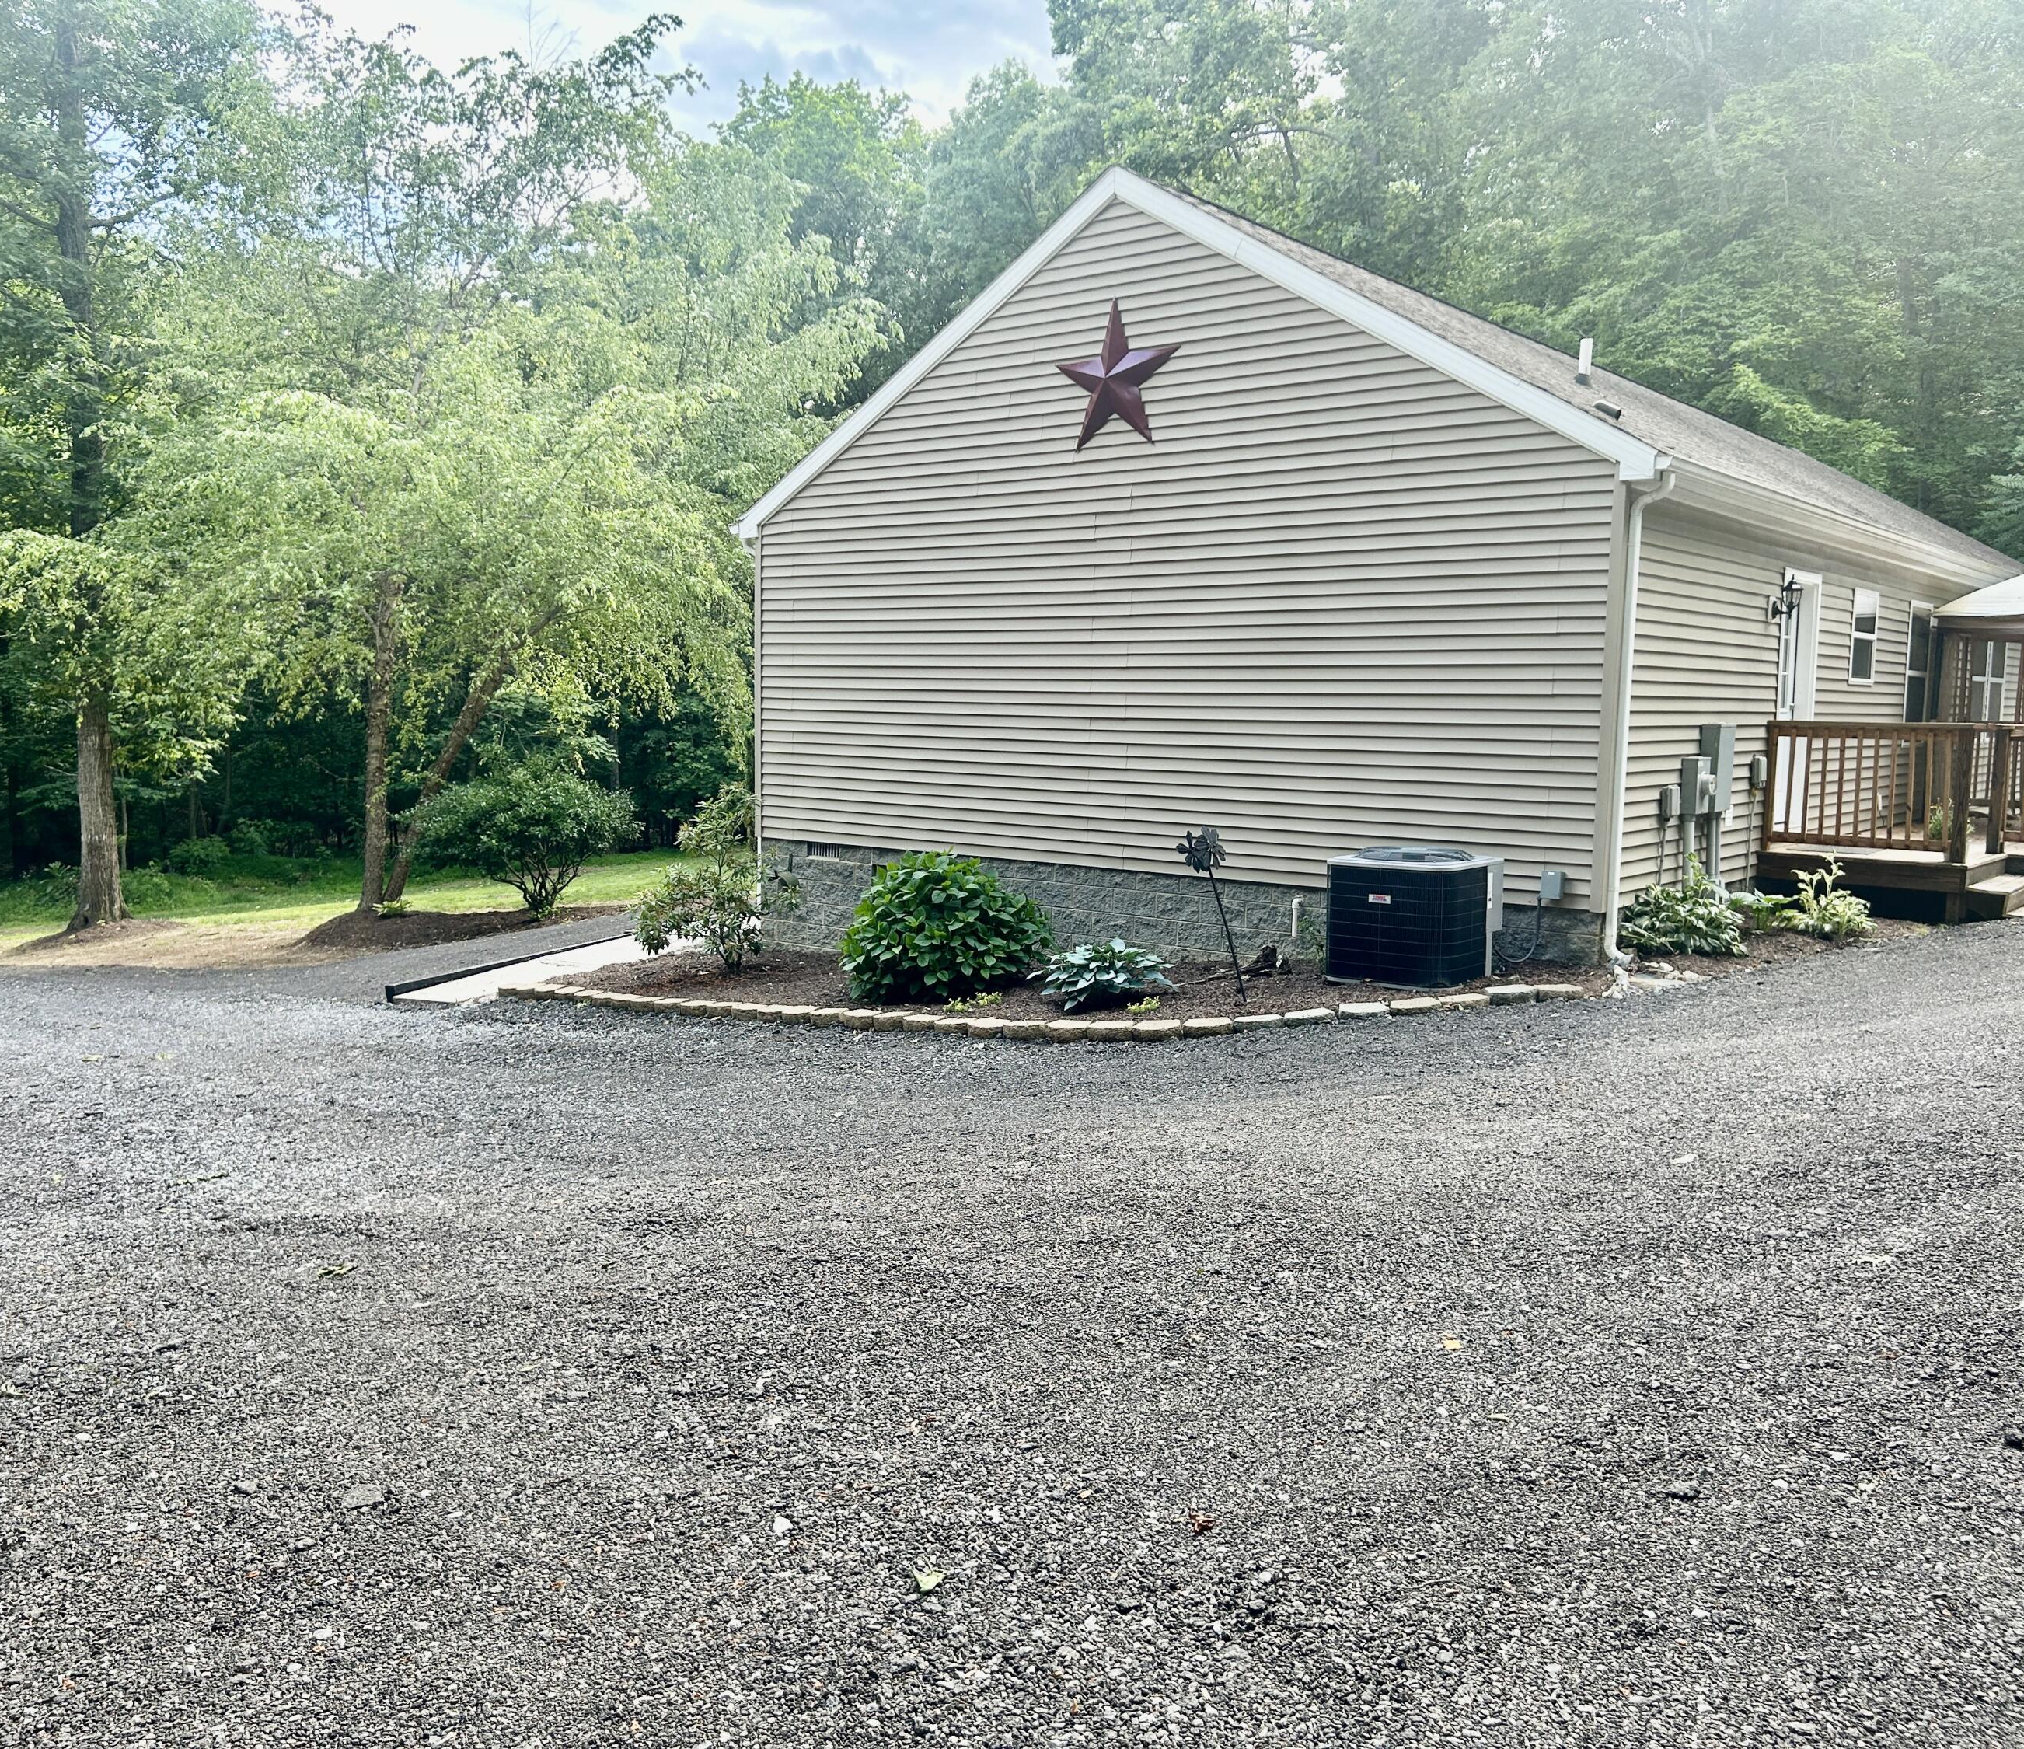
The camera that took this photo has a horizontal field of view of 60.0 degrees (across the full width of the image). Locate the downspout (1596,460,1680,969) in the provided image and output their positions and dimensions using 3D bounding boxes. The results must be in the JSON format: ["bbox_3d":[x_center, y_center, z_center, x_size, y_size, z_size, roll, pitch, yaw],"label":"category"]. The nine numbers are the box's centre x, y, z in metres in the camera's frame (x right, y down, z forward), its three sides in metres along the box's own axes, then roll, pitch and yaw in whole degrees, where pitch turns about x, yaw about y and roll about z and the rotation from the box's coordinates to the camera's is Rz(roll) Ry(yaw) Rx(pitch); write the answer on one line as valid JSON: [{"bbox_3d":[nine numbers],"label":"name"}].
[{"bbox_3d":[4.065,-1.034,11.380,0.270,3.150,0.100,6,7,39],"label":"downspout"}]

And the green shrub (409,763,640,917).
[{"bbox_3d":[-6.064,-0.430,21.704,2.880,1.914,2.500,-1,6,-16],"label":"green shrub"}]

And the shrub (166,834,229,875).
[{"bbox_3d":[-16.249,-0.409,34.959,1.238,0.821,1.100,-2,6,-25],"label":"shrub"}]

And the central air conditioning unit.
[{"bbox_3d":[2.624,0.281,11.394,0.820,0.820,0.820,6,7,39],"label":"central air conditioning unit"}]

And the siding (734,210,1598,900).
[{"bbox_3d":[0.801,-2.661,13.914,8.220,5.260,0.120,6,7,39],"label":"siding"}]

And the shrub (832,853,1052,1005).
[{"bbox_3d":[-0.474,0.332,12.799,1.591,1.026,1.400,1,6,-2],"label":"shrub"}]

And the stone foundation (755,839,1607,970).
[{"bbox_3d":[0.791,0.480,14.255,8.200,1.050,0.200,6,7,39],"label":"stone foundation"}]

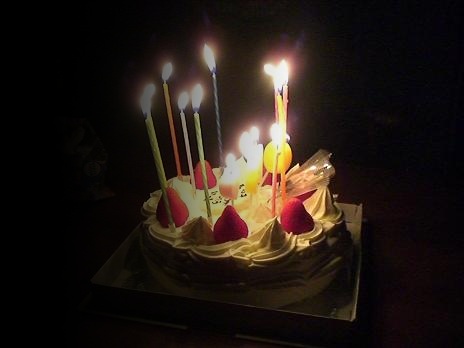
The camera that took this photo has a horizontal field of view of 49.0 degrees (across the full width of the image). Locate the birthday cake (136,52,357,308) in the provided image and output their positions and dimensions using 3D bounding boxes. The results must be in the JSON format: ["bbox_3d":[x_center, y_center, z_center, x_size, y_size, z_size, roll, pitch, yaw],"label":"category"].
[{"bbox_3d":[0.012,-0.004,0.439,0.183,0.150,0.183,0,21,0],"label":"birthday cake"}]

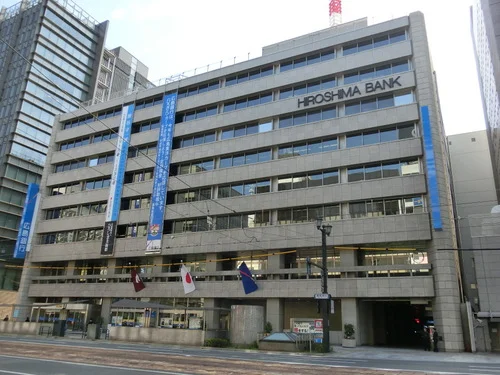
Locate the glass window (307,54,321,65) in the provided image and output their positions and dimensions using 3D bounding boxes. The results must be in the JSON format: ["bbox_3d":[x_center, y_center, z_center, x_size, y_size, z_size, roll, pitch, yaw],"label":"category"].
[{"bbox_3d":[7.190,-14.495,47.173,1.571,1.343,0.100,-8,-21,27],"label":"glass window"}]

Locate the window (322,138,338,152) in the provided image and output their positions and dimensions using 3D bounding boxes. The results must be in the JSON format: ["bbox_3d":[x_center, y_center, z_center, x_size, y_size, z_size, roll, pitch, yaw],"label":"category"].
[{"bbox_3d":[7.540,-3.997,39.316,1.454,1.425,0.150,-8,-21,27],"label":"window"}]

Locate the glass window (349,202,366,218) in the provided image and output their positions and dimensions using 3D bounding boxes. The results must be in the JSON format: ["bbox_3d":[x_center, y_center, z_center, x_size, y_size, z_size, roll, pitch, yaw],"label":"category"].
[{"bbox_3d":[9.357,1.974,36.175,1.454,1.425,0.150,-8,-21,27],"label":"glass window"}]

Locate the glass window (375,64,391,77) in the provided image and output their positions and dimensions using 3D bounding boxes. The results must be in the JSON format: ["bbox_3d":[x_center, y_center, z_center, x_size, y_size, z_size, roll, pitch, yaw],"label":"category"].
[{"bbox_3d":[13.185,-11.470,41.470,1.546,1.427,0.150,-8,-21,27],"label":"glass window"}]

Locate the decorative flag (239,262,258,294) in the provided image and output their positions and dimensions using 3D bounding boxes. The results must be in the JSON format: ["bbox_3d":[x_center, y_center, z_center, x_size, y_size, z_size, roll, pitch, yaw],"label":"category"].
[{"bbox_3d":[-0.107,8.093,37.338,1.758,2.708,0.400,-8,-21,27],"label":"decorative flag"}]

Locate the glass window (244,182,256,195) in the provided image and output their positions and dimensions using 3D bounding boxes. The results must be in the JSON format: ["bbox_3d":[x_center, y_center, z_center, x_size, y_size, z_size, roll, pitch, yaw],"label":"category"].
[{"bbox_3d":[0.093,0.058,46.061,1.571,1.546,0.100,-8,-21,27],"label":"glass window"}]

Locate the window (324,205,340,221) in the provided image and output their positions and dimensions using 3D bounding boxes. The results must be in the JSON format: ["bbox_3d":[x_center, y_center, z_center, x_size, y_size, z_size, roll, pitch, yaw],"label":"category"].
[{"bbox_3d":[8.273,2.625,42.043,1.620,1.662,0.100,-8,-21,27],"label":"window"}]

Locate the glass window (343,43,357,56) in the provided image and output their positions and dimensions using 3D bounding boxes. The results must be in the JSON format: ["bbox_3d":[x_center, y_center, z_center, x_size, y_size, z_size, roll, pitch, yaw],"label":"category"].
[{"bbox_3d":[9.943,-13.456,41.344,1.454,1.425,0.150,-8,-21,27],"label":"glass window"}]

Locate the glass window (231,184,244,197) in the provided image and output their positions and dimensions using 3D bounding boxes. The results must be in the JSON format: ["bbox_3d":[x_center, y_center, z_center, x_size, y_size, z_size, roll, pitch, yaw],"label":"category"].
[{"bbox_3d":[-1.394,0.409,48.159,1.620,1.668,0.100,-8,-21,27],"label":"glass window"}]

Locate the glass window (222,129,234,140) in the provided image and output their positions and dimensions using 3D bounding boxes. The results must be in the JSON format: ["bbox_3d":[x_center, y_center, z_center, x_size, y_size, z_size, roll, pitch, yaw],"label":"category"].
[{"bbox_3d":[-2.555,-6.119,48.272,1.509,1.501,0.150,-8,-21,27],"label":"glass window"}]

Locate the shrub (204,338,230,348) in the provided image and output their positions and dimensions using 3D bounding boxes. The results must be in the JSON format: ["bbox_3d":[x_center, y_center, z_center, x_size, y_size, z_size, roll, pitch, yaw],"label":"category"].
[{"bbox_3d":[-2.123,10.191,27.629,1.750,0.650,1.100,-8,-21,27],"label":"shrub"}]

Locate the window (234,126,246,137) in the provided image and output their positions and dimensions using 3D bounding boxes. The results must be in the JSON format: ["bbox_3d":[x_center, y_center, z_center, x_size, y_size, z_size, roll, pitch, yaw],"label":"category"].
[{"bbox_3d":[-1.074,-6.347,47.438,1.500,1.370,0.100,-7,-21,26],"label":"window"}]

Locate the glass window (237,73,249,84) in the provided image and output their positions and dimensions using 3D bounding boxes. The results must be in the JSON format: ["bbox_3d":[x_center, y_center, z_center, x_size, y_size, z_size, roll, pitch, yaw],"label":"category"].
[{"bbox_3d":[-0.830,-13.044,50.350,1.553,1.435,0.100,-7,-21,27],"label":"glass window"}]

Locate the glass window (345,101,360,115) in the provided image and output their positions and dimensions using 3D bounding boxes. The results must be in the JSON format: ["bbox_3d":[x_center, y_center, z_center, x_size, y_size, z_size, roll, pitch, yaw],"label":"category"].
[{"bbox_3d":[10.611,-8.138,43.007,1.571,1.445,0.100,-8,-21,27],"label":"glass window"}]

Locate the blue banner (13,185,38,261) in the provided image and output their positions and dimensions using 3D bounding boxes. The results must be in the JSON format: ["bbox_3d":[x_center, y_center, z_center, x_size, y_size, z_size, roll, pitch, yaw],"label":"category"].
[{"bbox_3d":[-30.983,4.356,58.103,0.574,10.606,1.248,-7,-21,27],"label":"blue banner"}]

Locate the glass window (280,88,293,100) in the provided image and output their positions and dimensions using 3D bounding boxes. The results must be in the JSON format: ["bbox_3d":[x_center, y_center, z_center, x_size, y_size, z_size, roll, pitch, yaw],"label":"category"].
[{"bbox_3d":[3.969,-10.250,46.134,1.513,1.427,0.150,-8,-21,27],"label":"glass window"}]

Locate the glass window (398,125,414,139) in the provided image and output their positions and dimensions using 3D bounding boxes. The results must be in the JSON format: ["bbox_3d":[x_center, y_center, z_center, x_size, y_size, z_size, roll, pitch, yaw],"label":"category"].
[{"bbox_3d":[14.376,-5.086,38.561,1.512,1.551,0.150,-7,-21,27],"label":"glass window"}]

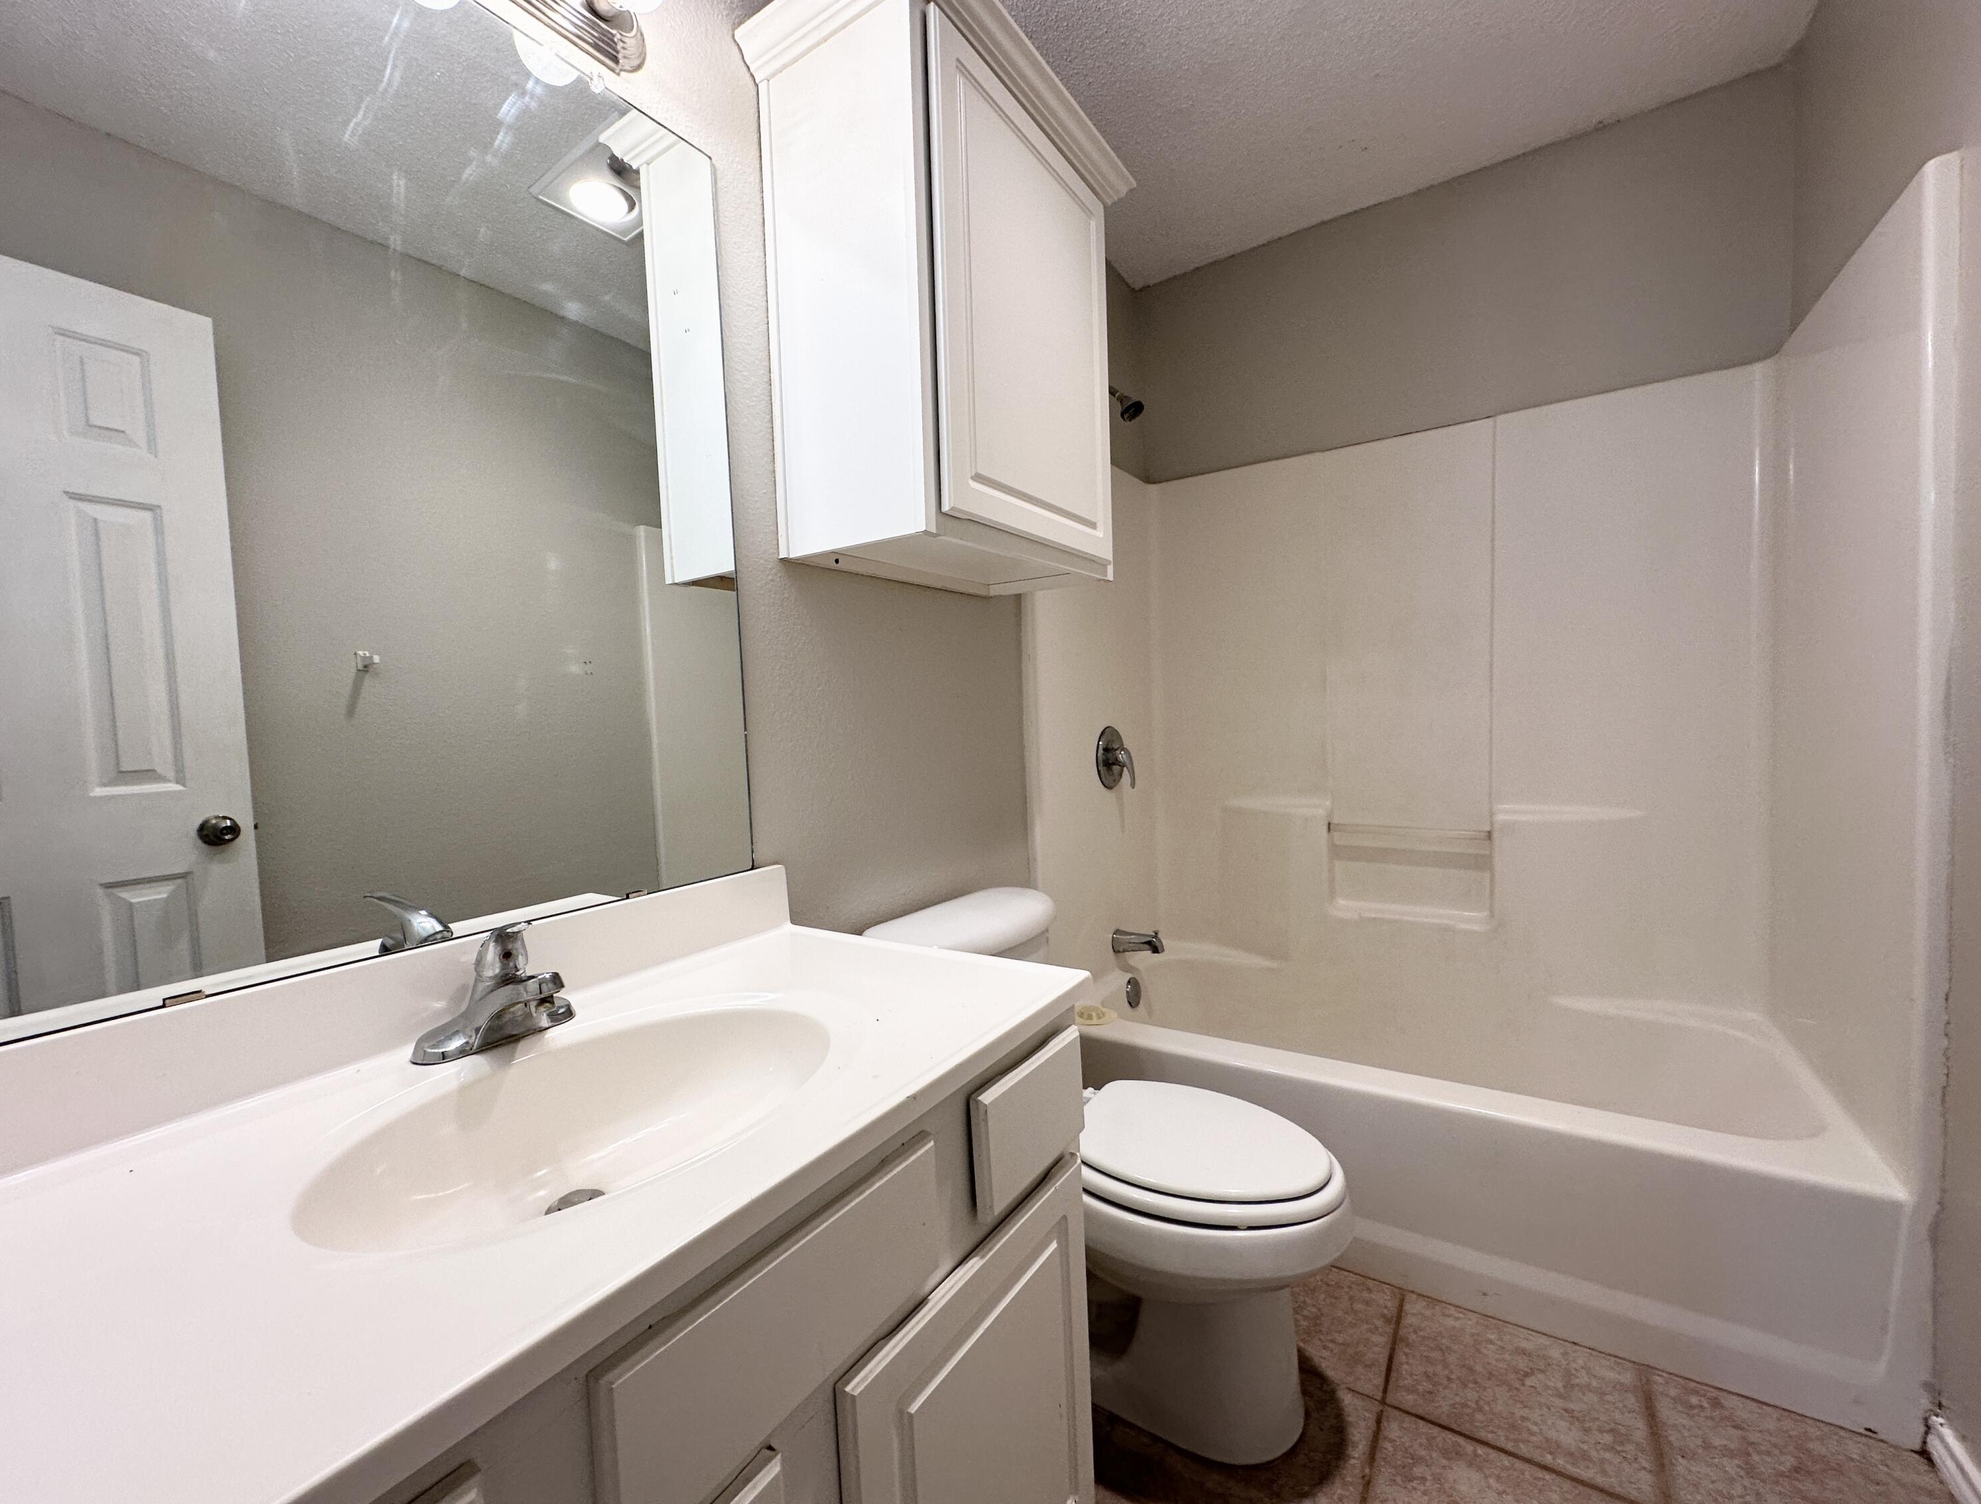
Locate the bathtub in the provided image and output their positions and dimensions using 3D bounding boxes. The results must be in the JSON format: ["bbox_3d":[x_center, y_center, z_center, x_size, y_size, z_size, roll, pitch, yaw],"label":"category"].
[{"bbox_3d":[0.962,0.823,1.920,1.500,0.386,0.778,0,3,33],"label":"bathtub"}]

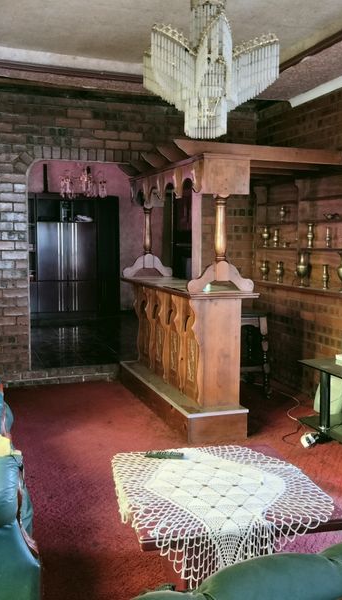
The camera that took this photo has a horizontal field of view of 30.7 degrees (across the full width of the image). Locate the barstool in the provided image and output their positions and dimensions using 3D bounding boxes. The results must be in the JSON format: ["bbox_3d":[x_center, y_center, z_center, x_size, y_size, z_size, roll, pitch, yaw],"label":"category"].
[{"bbox_3d":[0.622,0.469,5.480,0.394,0.737,0.394,-2,6,-19],"label":"barstool"}]

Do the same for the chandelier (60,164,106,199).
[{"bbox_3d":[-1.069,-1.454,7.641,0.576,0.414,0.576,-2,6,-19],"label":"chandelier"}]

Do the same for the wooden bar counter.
[{"bbox_3d":[0.038,0.368,5.079,0.480,1.010,2.030,-2,6,-19],"label":"wooden bar counter"}]

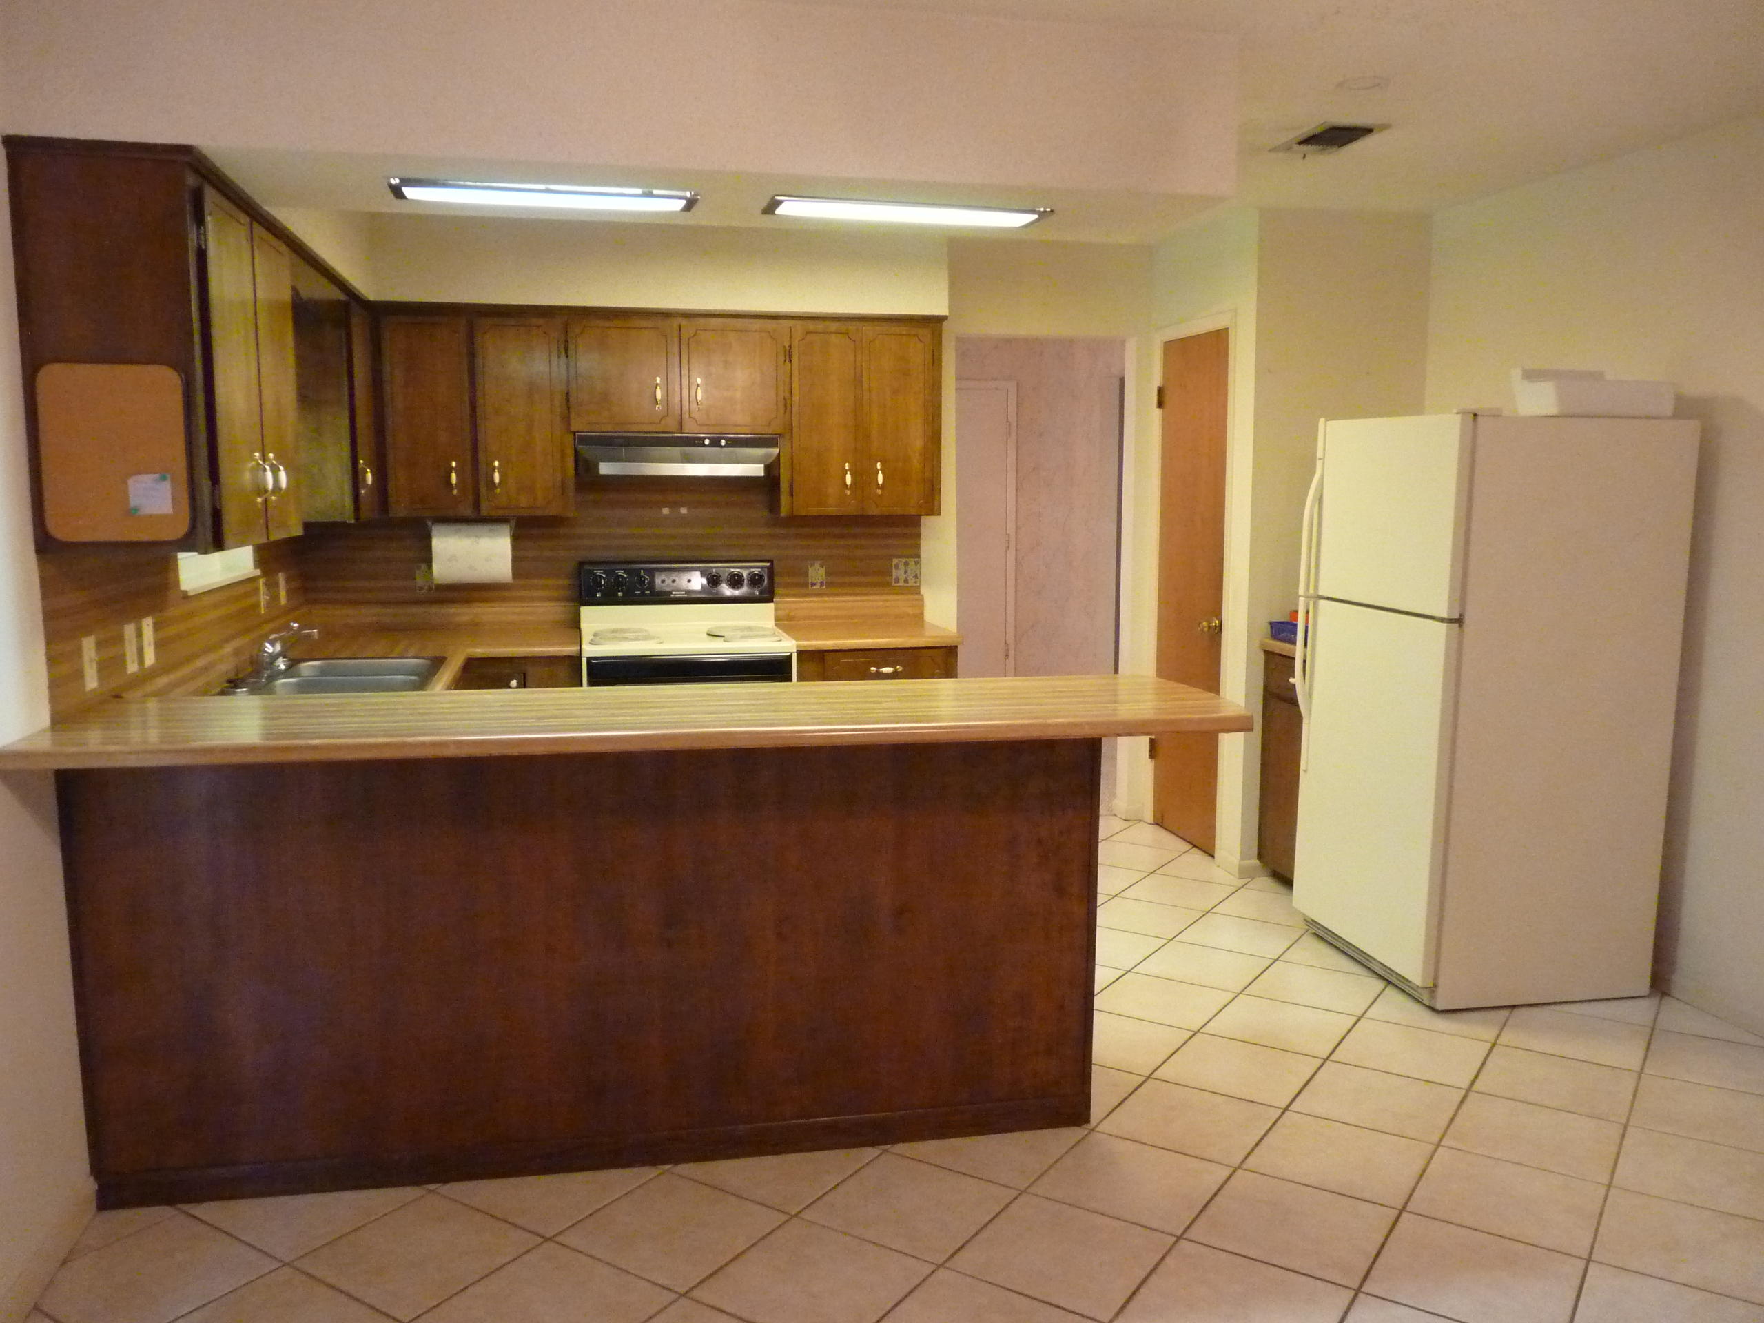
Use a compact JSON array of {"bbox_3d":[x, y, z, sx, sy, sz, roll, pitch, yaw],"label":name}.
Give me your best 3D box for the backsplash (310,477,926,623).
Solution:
[{"bbox_3d":[-1.020,-0.439,5.411,2.423,0.566,0.015,-1,7,-12],"label":"backsplash"}]

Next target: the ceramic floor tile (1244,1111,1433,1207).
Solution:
[{"bbox_3d":[0.997,1.080,2.992,0.331,0.010,0.331,4,8,33],"label":"ceramic floor tile"}]

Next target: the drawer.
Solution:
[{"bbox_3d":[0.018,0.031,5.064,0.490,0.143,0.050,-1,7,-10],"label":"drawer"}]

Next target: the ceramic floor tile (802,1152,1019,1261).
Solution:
[{"bbox_3d":[0.061,1.104,2.799,0.331,0.010,0.331,4,8,33],"label":"ceramic floor tile"}]

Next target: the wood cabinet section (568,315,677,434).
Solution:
[{"bbox_3d":[-0.939,-1.042,5.031,0.398,0.402,0.020,-1,7,-12],"label":"wood cabinet section"}]

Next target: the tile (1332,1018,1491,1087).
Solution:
[{"bbox_3d":[1.367,1.012,3.554,0.331,0.010,0.331,4,8,33],"label":"tile"}]

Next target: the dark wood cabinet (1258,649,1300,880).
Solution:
[{"bbox_3d":[1.734,0.407,4.894,0.585,0.870,0.570,-1,7,-12],"label":"dark wood cabinet"}]

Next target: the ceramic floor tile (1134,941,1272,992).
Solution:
[{"bbox_3d":[0.983,0.935,4.199,0.333,0.010,0.333,4,8,33],"label":"ceramic floor tile"}]

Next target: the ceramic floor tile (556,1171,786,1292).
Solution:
[{"bbox_3d":[-0.407,1.116,2.702,0.331,0.010,0.331,4,8,33],"label":"ceramic floor tile"}]

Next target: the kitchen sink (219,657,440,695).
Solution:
[{"bbox_3d":[-1.560,0.132,3.901,0.550,0.190,0.840,-1,7,-12],"label":"kitchen sink"}]

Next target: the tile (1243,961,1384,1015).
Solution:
[{"bbox_3d":[1.269,0.957,4.015,0.333,0.010,0.333,4,8,33],"label":"tile"}]

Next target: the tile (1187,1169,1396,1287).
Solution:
[{"bbox_3d":[0.809,1.111,2.703,0.331,0.010,0.331,5,8,33],"label":"tile"}]

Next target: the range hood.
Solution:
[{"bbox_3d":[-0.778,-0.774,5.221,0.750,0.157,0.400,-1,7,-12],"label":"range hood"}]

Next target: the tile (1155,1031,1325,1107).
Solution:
[{"bbox_3d":[0.899,1.024,3.457,0.331,0.010,0.331,4,8,33],"label":"tile"}]

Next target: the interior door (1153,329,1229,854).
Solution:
[{"bbox_3d":[1.261,-0.279,5.576,0.036,2.035,0.605,-1,7,-12],"label":"interior door"}]

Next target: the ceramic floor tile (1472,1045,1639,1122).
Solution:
[{"bbox_3d":[1.649,1.035,3.368,0.333,0.010,0.333,4,8,33],"label":"ceramic floor tile"}]

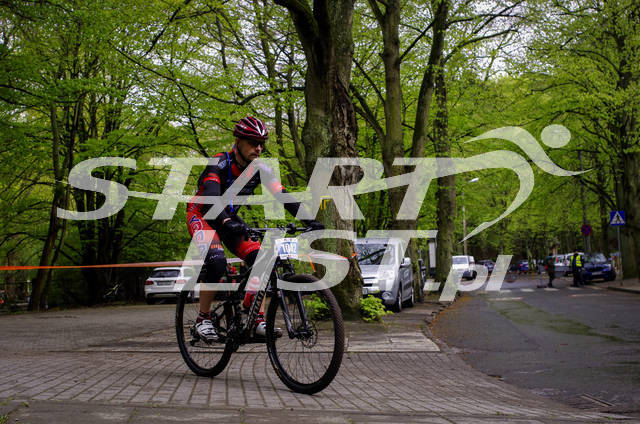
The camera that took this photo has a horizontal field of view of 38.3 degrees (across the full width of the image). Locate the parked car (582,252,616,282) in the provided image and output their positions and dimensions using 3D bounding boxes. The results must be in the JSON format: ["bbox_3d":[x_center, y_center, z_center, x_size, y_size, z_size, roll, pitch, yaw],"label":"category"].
[{"bbox_3d":[14.720,2.950,48.900,1.800,1.480,4.450,-4,-4,20],"label":"parked car"}]

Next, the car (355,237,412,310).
[{"bbox_3d":[1.340,1.620,23.750,1.830,1.810,4.380,-3,-4,12],"label":"car"}]

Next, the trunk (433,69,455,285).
[{"bbox_3d":[5.930,-1.500,44.000,0.800,10.400,0.800,-2,-4,0],"label":"trunk"}]

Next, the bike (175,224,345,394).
[{"bbox_3d":[-0.460,0.625,6.160,0.720,1.050,1.860,1,-3,-40],"label":"bike"}]

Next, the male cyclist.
[{"bbox_3d":[-0.505,0.125,6.190,0.740,1.530,0.920,1,-3,-40],"label":"male cyclist"}]

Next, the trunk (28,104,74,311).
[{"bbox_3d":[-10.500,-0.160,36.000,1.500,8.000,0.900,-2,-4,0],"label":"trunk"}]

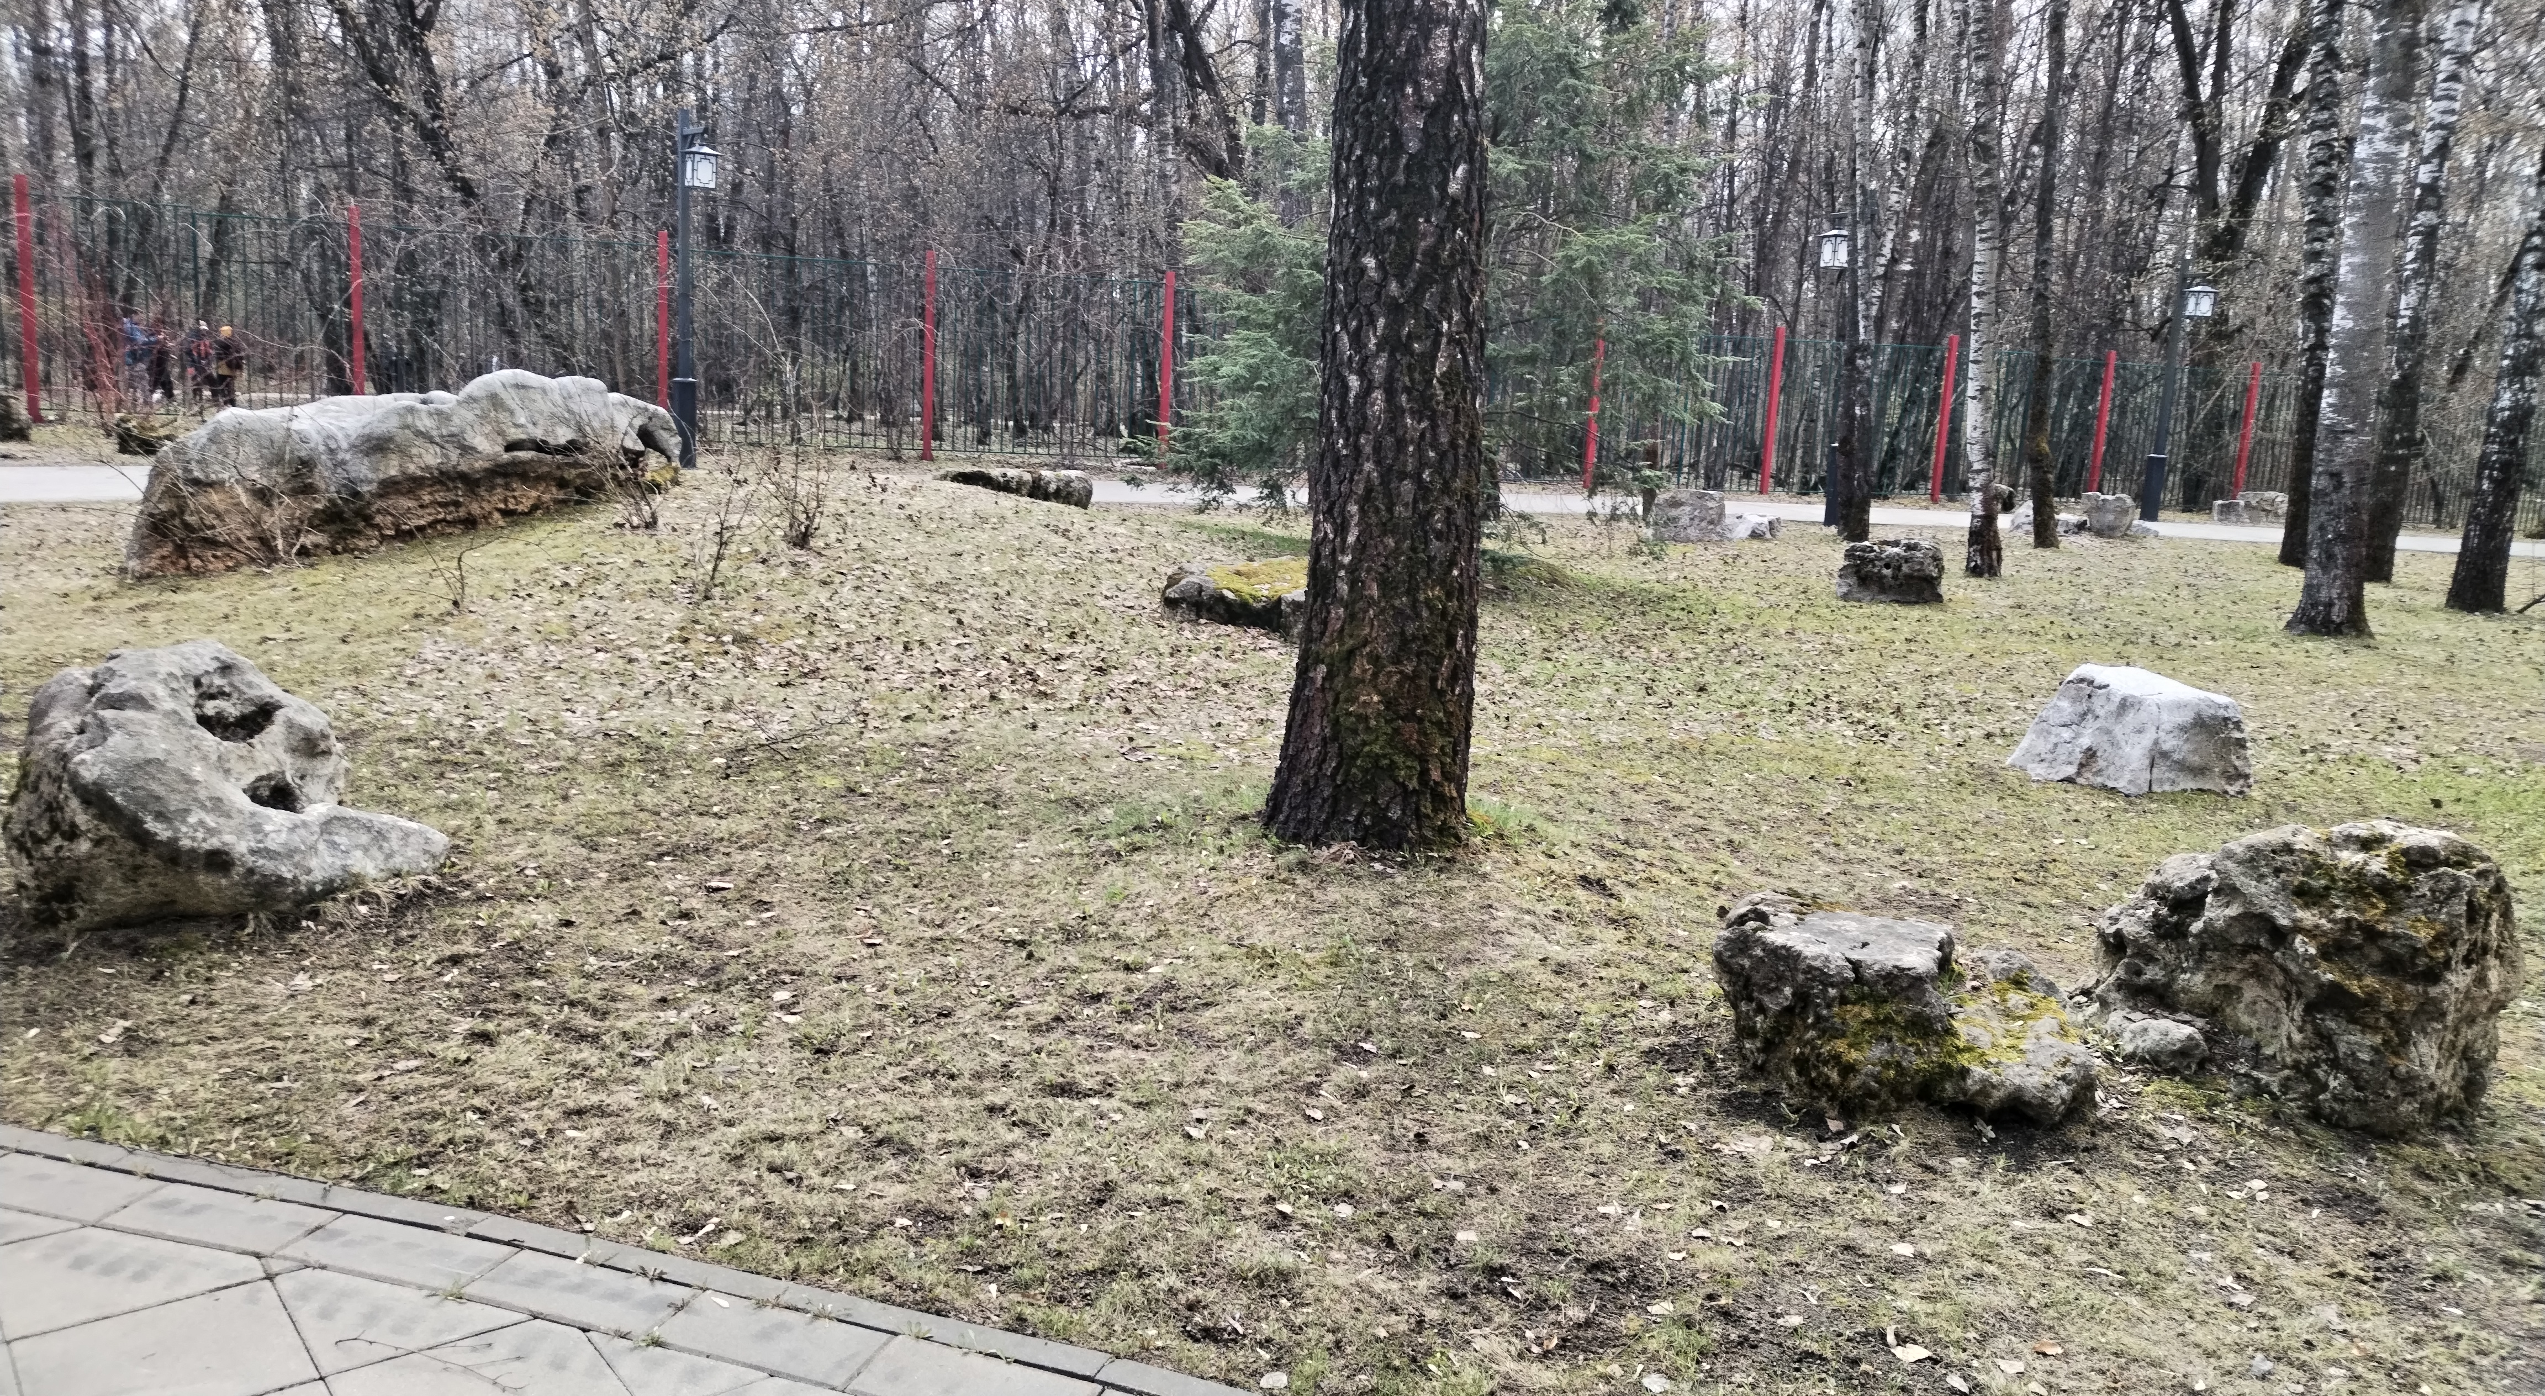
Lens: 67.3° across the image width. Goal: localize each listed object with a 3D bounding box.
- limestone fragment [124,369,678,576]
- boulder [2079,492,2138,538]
[{"bbox_3d":[-4.213,-1.197,9.508,0.850,0.800,2.750,11,14,37],"label":"limestone fragment"},{"bbox_3d":[8.794,-1.951,20.108,0.540,0.450,0.450,7,12,19],"label":"boulder"}]

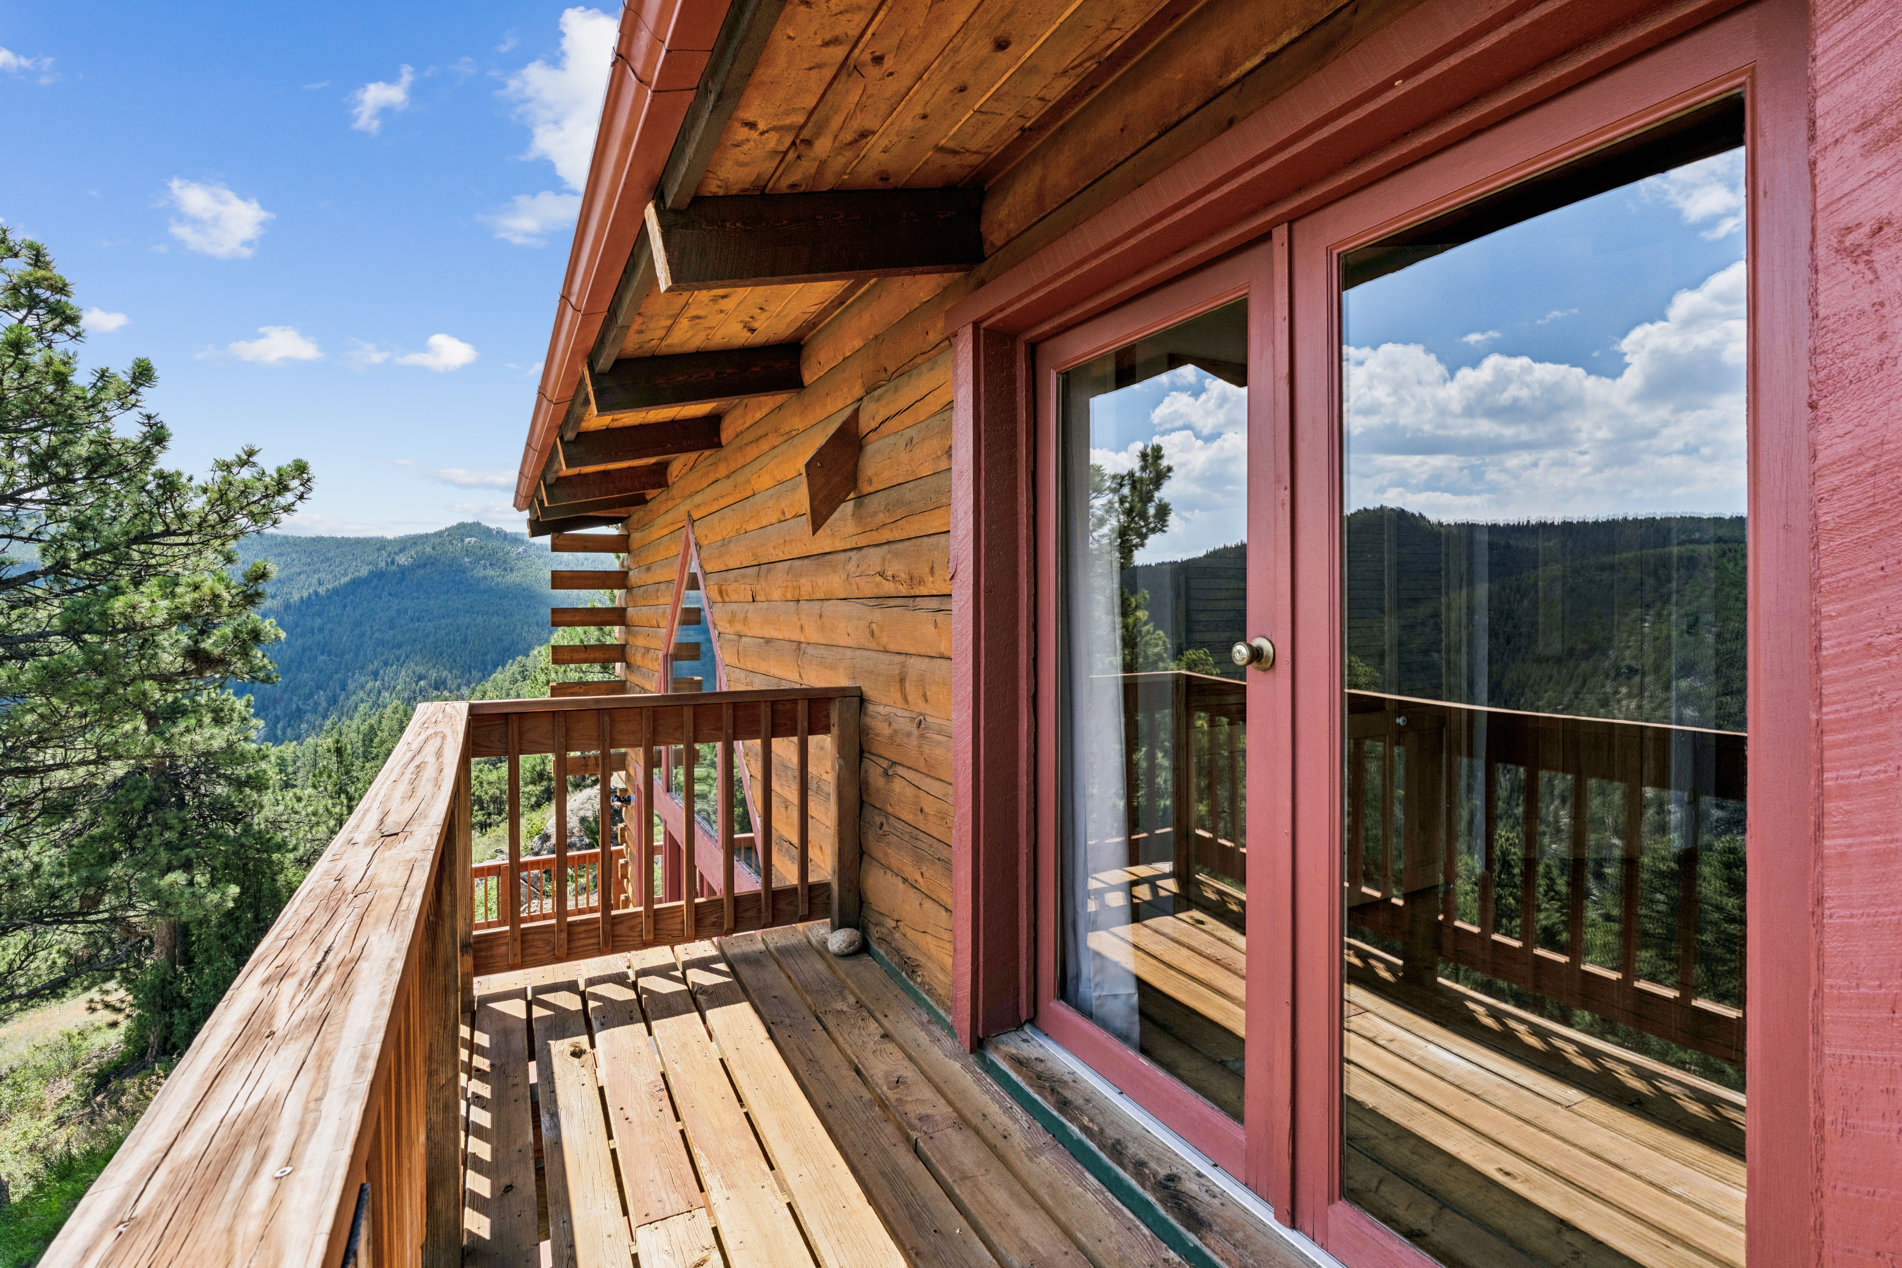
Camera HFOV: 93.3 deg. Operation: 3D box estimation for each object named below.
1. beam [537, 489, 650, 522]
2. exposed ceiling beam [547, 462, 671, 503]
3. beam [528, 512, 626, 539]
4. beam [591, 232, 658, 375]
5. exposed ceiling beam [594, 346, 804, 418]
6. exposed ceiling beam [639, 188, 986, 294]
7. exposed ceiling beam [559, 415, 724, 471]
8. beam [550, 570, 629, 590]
[{"bbox_3d":[-3.191,-1.204,8.052,0.950,0.198,0.090,-15,8,-26],"label":"beam"},{"bbox_3d":[-2.698,-1.179,7.072,0.935,0.198,0.090,-15,8,-26],"label":"exposed ceiling beam"},{"bbox_3d":[-4.014,-1.223,9.653,0.950,0.198,0.090,-15,8,-26],"label":"beam"},{"bbox_3d":[-1.080,-1.095,2.981,0.045,0.075,1.580,-15,8,-26],"label":"beam"},{"bbox_3d":[-1.082,-1.104,3.916,0.935,0.198,0.090,-15,8,-26],"label":"exposed ceiling beam"},{"bbox_3d":[-0.325,-1.069,2.436,0.935,0.198,0.090,-15,8,-26],"label":"exposed ceiling beam"},{"bbox_3d":[-1.824,-1.139,5.364,0.935,0.198,0.090,-15,8,-26],"label":"exposed ceiling beam"},{"bbox_3d":[-3.849,-0.562,9.573,0.750,0.187,0.170,-1,2,-27],"label":"beam"}]

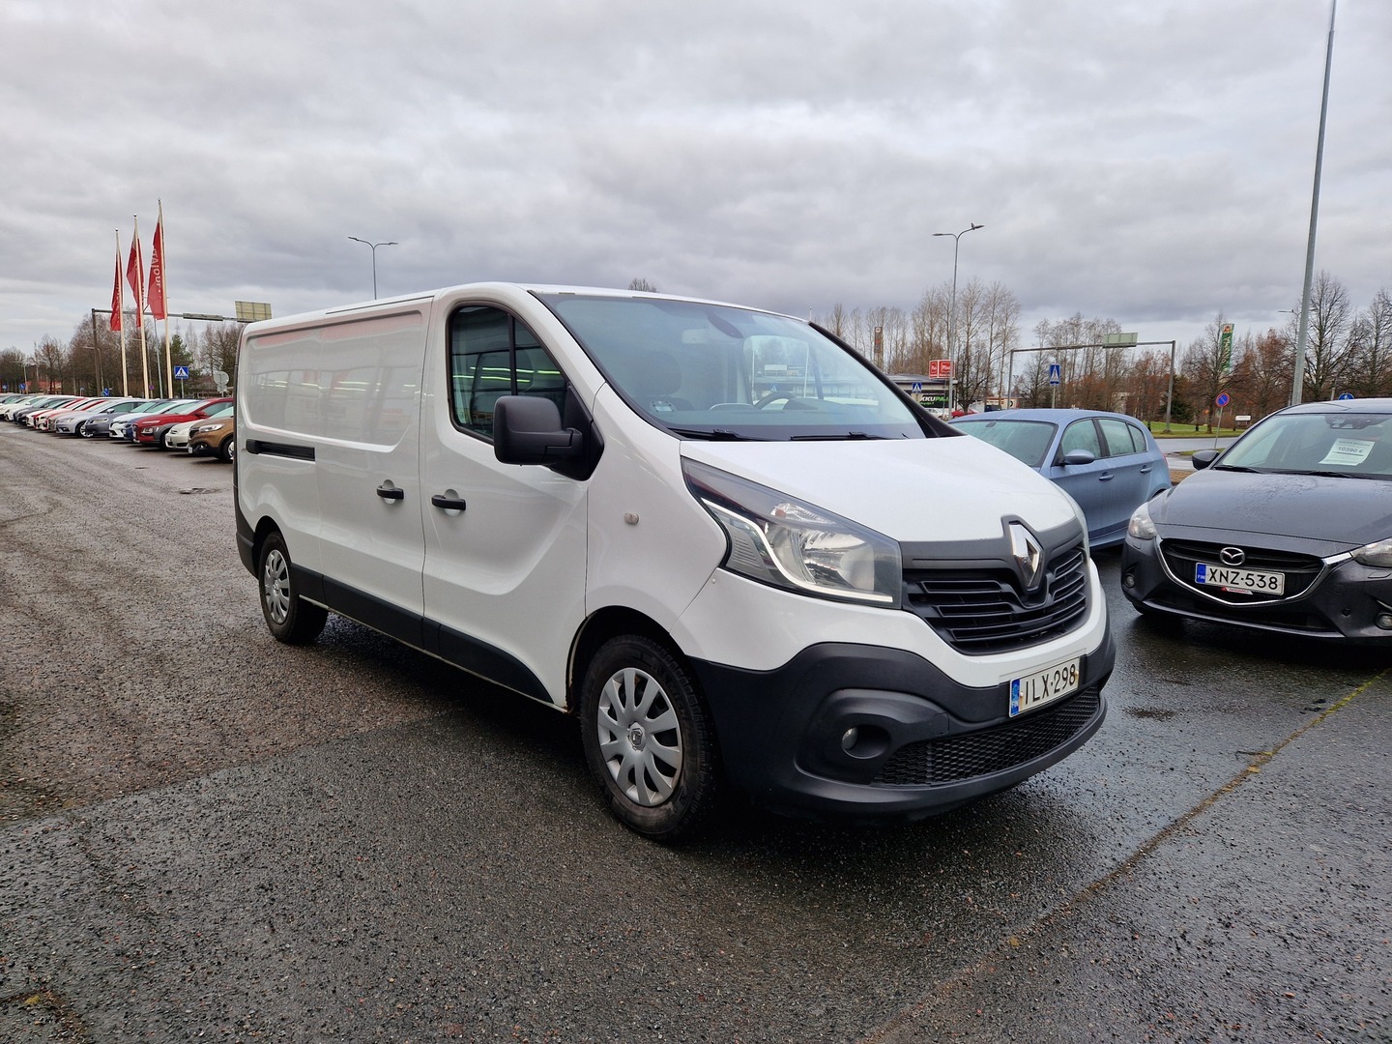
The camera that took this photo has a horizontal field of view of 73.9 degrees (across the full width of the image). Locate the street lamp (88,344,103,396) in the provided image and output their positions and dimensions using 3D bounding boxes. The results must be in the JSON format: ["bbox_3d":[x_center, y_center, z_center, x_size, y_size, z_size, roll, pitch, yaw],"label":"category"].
[{"bbox_3d":[-88.588,-20.986,136.150,2.200,9.380,0.400,-6,9,-42],"label":"street lamp"}]

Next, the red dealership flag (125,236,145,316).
[{"bbox_3d":[-25.590,-11.105,42.260,0.800,4.020,0.300,3,7,16],"label":"red dealership flag"}]

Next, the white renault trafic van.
[{"bbox_3d":[-0.710,-0.170,4.835,2.080,1.970,5.400,-6,9,-42],"label":"white renault trafic van"}]

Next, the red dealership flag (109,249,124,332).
[{"bbox_3d":[-28.764,-11.506,45.941,0.650,4.000,0.300,3,7,16],"label":"red dealership flag"}]

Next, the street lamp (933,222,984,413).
[{"bbox_3d":[12.800,-9.334,46.165,0.400,10.480,3.000,-5,9,-41],"label":"street lamp"}]

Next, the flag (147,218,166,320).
[{"bbox_3d":[-22.662,-10.611,38.898,0.800,4.200,0.300,3,7,16],"label":"flag"}]

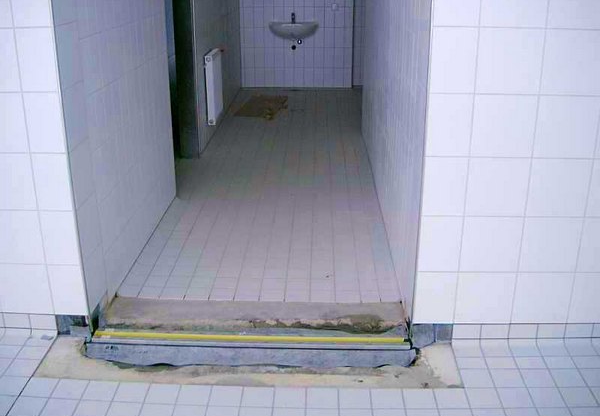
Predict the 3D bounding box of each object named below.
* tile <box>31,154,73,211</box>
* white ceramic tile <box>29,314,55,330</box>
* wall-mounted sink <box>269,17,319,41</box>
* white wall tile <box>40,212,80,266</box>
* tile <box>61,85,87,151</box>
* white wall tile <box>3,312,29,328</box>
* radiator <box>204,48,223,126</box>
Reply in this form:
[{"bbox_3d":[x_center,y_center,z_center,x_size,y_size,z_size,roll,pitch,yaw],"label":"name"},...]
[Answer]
[{"bbox_3d":[-0.974,-0.103,2.532,0.152,0.243,0.010,1,21,2],"label":"tile"},{"bbox_3d":[-1.106,0.492,2.765,0.116,0.073,0.010,1,21,2],"label":"white ceramic tile"},{"bbox_3d":[-0.077,-2.113,7.589,0.590,0.205,0.450,1,21,2],"label":"wall-mounted sink"},{"bbox_3d":[-0.977,0.122,2.618,0.152,0.243,0.010,1,21,2],"label":"white wall tile"},{"bbox_3d":[-0.891,-0.373,2.559,0.010,0.241,0.236,1,21,2],"label":"tile"},{"bbox_3d":[-1.220,0.487,2.769,0.116,0.073,0.010,1,21,2],"label":"white wall tile"},{"bbox_3d":[-0.750,-1.067,5.622,0.070,0.588,0.498,1,21,2],"label":"radiator"}]

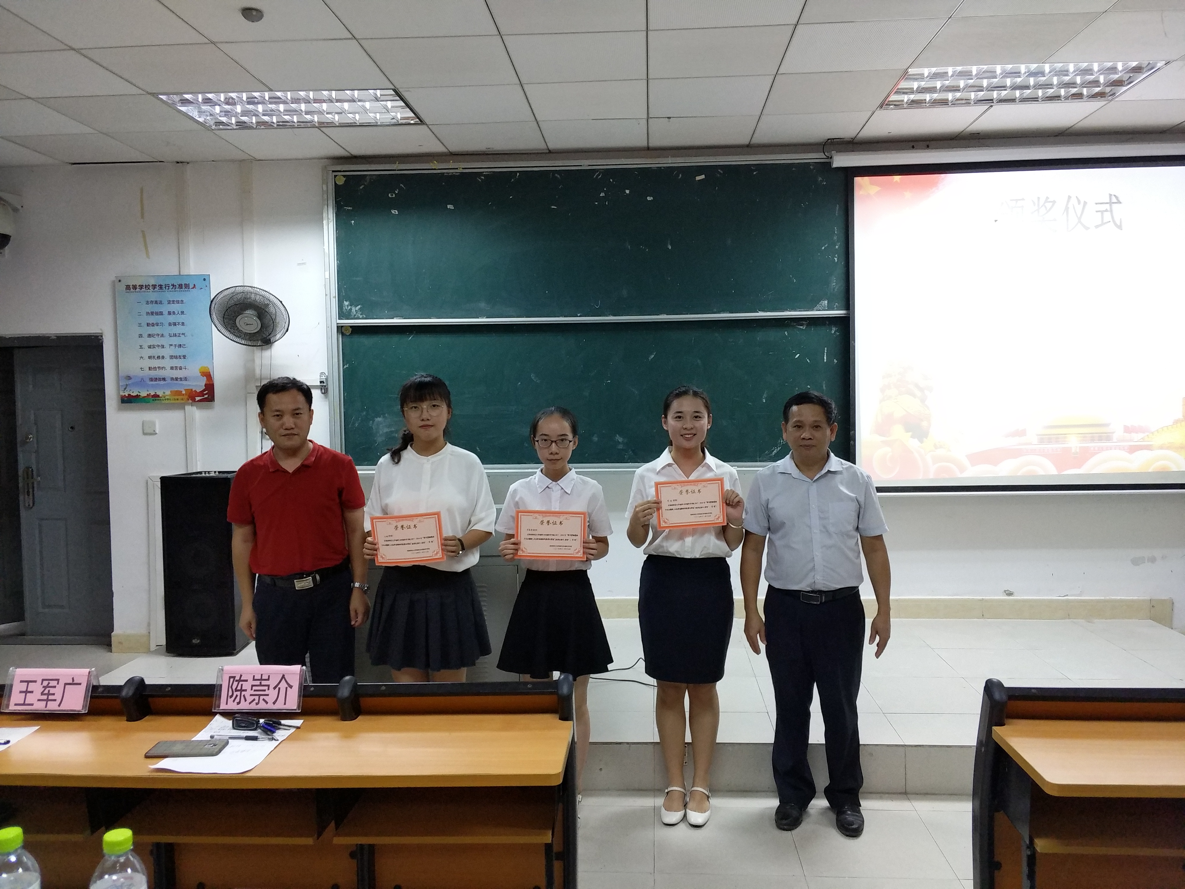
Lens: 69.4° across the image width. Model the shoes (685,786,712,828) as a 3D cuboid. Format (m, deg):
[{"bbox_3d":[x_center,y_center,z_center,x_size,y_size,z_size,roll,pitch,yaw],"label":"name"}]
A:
[{"bbox_3d":[0.412,1.387,3.327,0.088,0.072,0.235,0,3,9],"label":"shoes"}]

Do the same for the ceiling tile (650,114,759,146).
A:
[{"bbox_3d":[0.618,-1.807,4.918,0.605,0.020,0.590,0,4,4],"label":"ceiling tile"}]

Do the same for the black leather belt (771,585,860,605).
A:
[{"bbox_3d":[0.833,0.557,3.200,0.335,0.055,0.250,0,4,6],"label":"black leather belt"}]

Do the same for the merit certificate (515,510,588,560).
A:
[{"bbox_3d":[-0.148,0.327,3.065,0.256,0.181,0.005,1,4,5],"label":"merit certificate"}]

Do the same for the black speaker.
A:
[{"bbox_3d":[-2.188,0.665,4.950,0.410,0.985,0.420,0,4,7],"label":"black speaker"}]

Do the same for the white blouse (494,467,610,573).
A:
[{"bbox_3d":[-0.147,0.287,3.280,0.440,0.400,0.260,-1,4,0],"label":"white blouse"}]

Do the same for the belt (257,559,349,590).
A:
[{"bbox_3d":[-1.117,0.486,3.299,0.355,0.075,0.260,-1,4,-8],"label":"belt"}]

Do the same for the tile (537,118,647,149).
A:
[{"bbox_3d":[0.023,-1.772,4.894,0.600,0.020,0.590,0,3,3],"label":"tile"}]

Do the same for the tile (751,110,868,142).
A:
[{"bbox_3d":[1.219,-1.781,4.807,0.600,0.020,0.590,0,3,3],"label":"tile"}]

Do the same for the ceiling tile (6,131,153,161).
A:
[{"bbox_3d":[-3.030,-1.778,5.143,0.605,0.020,0.590,0,4,4],"label":"ceiling tile"}]

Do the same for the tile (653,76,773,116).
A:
[{"bbox_3d":[0.593,-1.794,4.404,0.610,0.020,0.565,0,3,3],"label":"tile"}]

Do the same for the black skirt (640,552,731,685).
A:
[{"bbox_3d":[0.354,0.645,3.260,0.360,0.490,0.250,0,3,3],"label":"black skirt"}]

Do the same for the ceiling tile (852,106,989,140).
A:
[{"bbox_3d":[1.833,-1.816,4.843,0.605,0.020,0.590,0,4,4],"label":"ceiling tile"}]

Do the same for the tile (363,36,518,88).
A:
[{"bbox_3d":[-0.660,-1.697,3.791,0.600,0.018,0.580,0,4,3],"label":"tile"}]

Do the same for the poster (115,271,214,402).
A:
[{"bbox_3d":[-2.669,-0.654,5.351,0.607,0.795,0.015,0,3,3],"label":"poster"}]

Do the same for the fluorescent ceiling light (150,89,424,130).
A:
[{"bbox_3d":[-1.526,-1.746,4.399,1.190,0.080,0.570,0,4,3],"label":"fluorescent ceiling light"}]

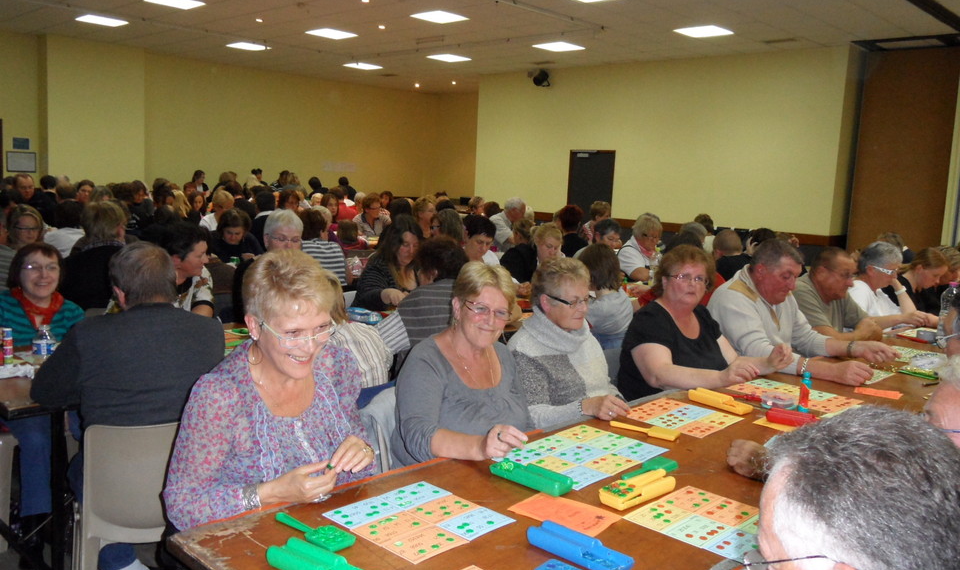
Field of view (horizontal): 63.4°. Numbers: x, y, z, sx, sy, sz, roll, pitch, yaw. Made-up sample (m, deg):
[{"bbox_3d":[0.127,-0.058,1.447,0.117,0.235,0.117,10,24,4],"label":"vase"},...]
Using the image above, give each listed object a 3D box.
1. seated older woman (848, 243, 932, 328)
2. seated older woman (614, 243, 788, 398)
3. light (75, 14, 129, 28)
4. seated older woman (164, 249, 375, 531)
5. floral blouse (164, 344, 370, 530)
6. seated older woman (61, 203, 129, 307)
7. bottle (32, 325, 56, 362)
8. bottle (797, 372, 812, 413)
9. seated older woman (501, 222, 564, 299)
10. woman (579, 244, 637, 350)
[{"bbox_3d":[2.141,0.382,4.274,0.500,1.225,0.780,-5,11,-45],"label":"seated older woman"},{"bbox_3d":[0.757,0.492,3.086,0.580,1.290,0.720,-4,10,-42],"label":"seated older woman"},{"bbox_3d":[-5.620,-3.938,11.564,0.600,0.060,0.600,10,11,43],"label":"light"},{"bbox_3d":[-0.515,0.573,1.859,0.540,1.330,0.680,-4,11,-43],"label":"seated older woman"},{"bbox_3d":[-0.496,0.382,1.801,0.480,0.550,0.380,-4,10,-40],"label":"floral blouse"},{"bbox_3d":[-1.942,0.203,3.992,0.480,1.260,0.750,-3,9,-37],"label":"seated older woman"},{"bbox_3d":[-1.369,0.215,2.438,0.069,0.200,0.069,-5,11,-45],"label":"bottle"},{"bbox_3d":[1.117,0.364,2.658,0.042,0.135,0.042,-5,11,-44],"label":"bottle"},{"bbox_3d":[0.362,0.183,5.352,0.720,1.245,0.500,10,11,43],"label":"seated older woman"},{"bbox_3d":[0.572,0.379,3.866,0.480,1.188,0.750,-4,10,-42],"label":"woman"}]

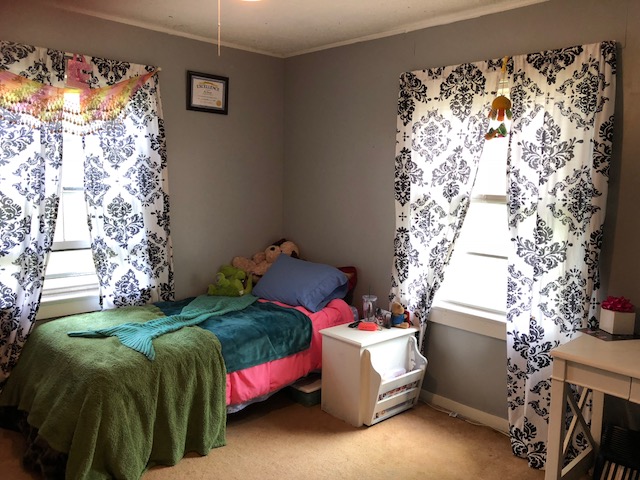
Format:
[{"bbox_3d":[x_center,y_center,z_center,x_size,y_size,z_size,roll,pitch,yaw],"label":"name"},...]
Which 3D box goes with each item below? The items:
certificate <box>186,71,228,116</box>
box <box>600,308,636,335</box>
[{"bbox_3d":[-0.792,-1.050,3.710,0.345,0.267,0.020,-6,11,-45],"label":"certificate"},{"bbox_3d":[1.423,0.387,2.475,0.103,0.106,0.102,0,8,-4],"label":"box"}]

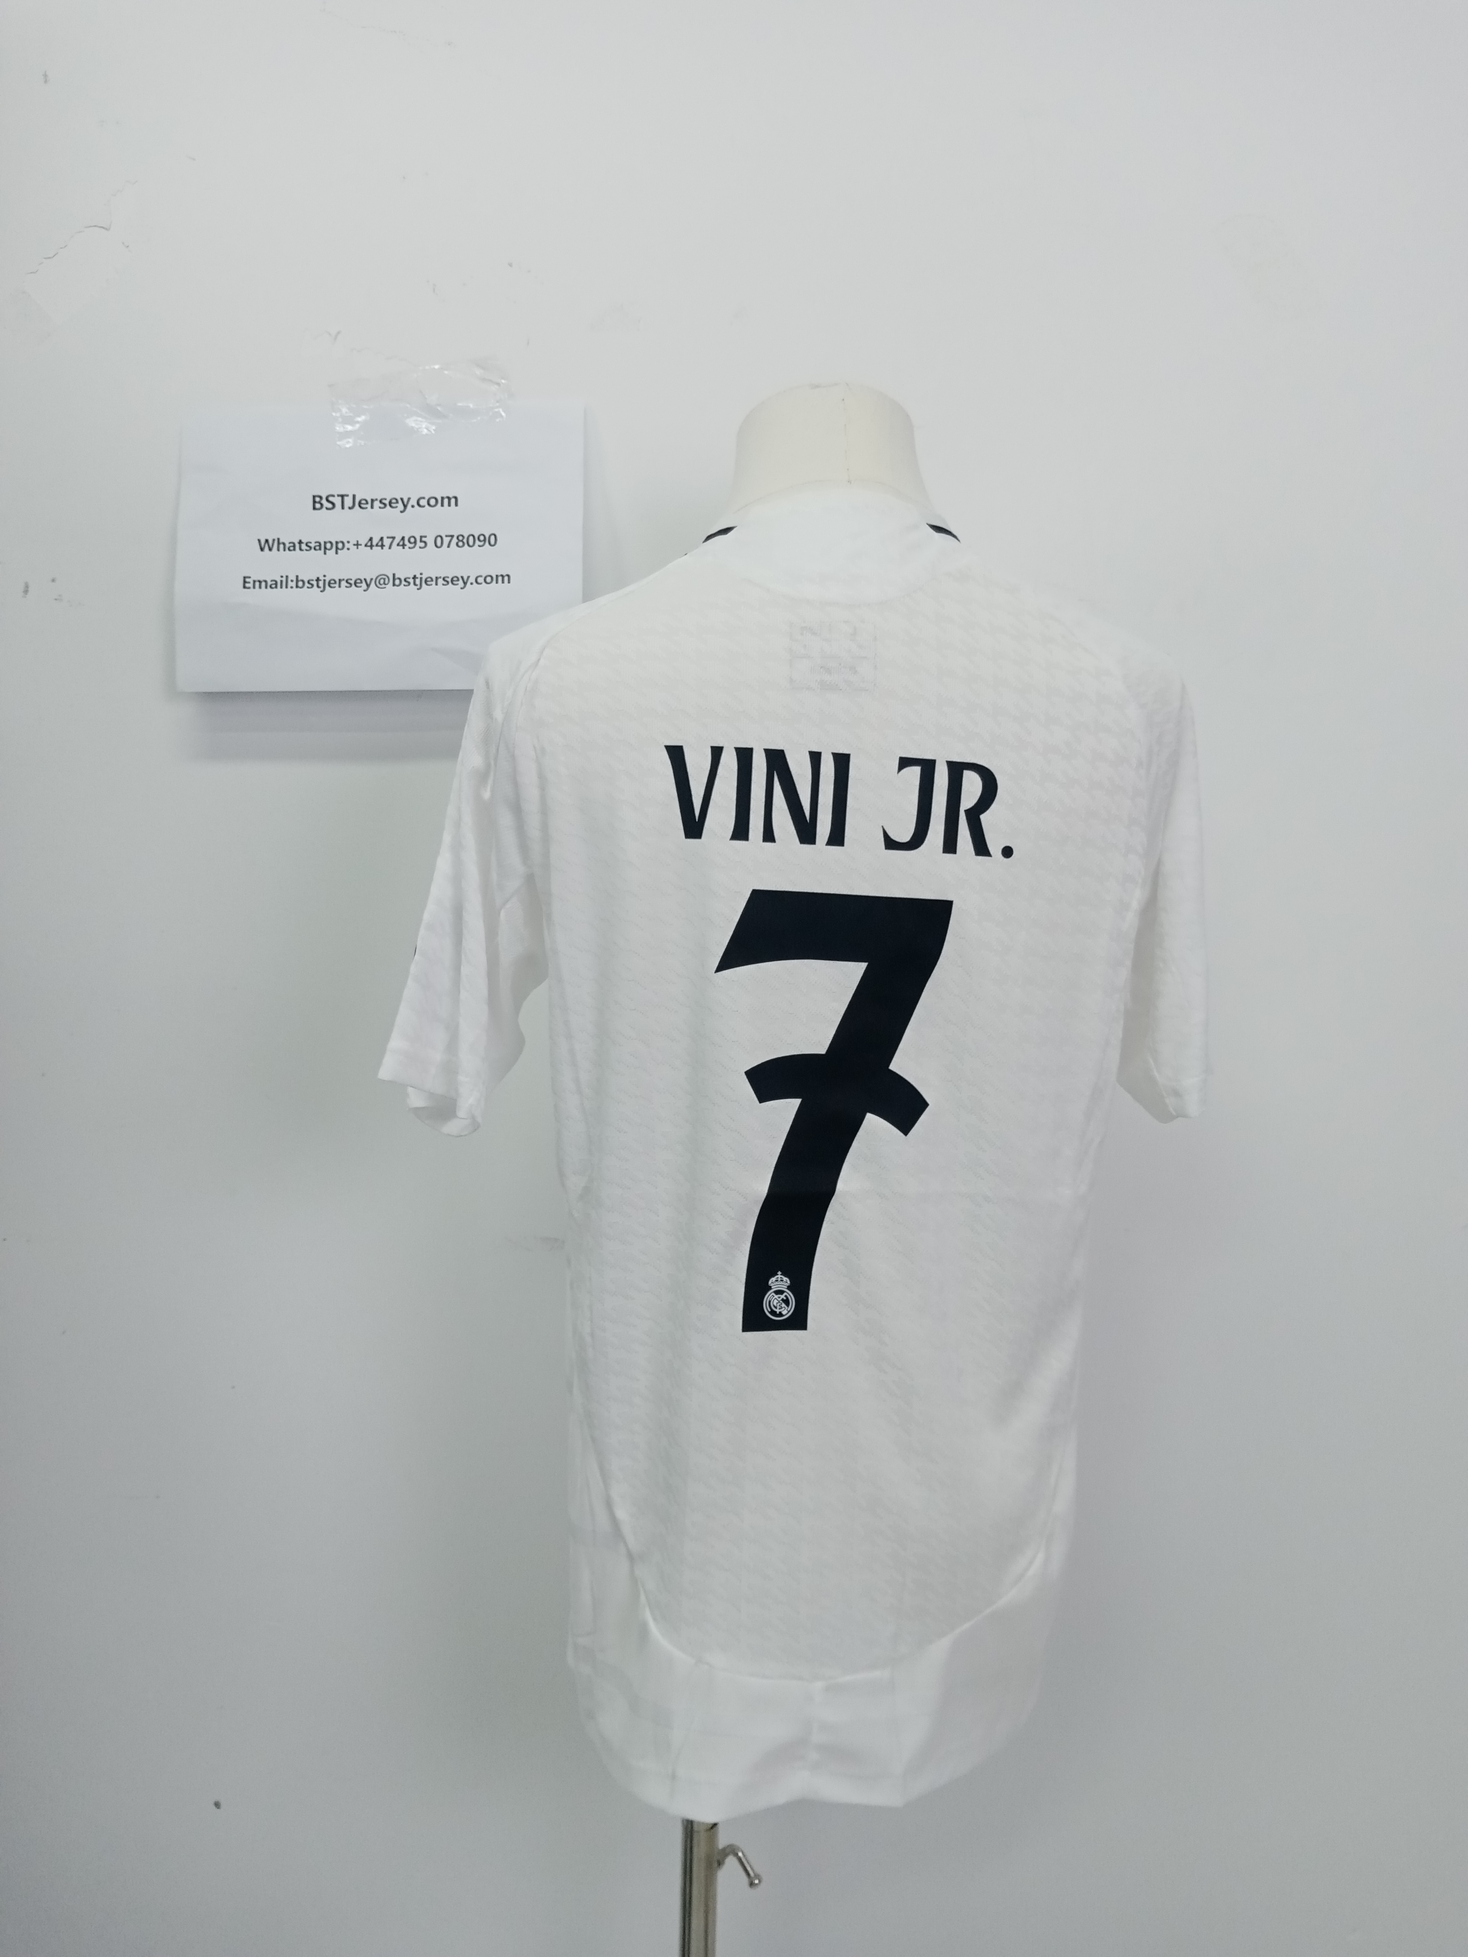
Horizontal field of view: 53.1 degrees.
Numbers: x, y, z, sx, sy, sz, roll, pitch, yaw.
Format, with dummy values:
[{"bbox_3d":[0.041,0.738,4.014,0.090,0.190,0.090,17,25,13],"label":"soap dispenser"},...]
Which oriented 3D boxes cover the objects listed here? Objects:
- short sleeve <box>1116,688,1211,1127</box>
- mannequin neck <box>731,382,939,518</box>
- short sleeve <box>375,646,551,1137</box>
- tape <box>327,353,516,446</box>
[{"bbox_3d":[0.281,-0.050,0.965,0.085,0.288,0.145,1,0,-9],"label":"short sleeve"},{"bbox_3d":[0.060,-0.322,0.930,0.130,0.088,0.125,2,0,-10],"label":"mannequin neck"},{"bbox_3d":[-0.170,-0.053,0.918,0.112,0.292,0.145,1,0,-9],"label":"short sleeve"},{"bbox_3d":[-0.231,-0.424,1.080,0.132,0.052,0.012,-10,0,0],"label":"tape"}]

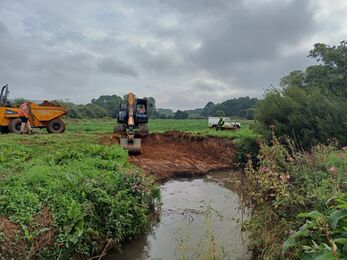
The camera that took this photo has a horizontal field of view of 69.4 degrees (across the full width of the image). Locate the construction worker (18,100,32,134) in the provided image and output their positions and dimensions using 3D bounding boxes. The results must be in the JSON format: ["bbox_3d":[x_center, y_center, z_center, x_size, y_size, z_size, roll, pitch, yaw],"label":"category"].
[{"bbox_3d":[-7.920,-0.660,13.400,0.620,1.760,0.520,0,4,-9],"label":"construction worker"}]

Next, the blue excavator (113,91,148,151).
[{"bbox_3d":[-3.100,-0.750,18.800,2.600,3.600,7.000,0,4,-9],"label":"blue excavator"}]

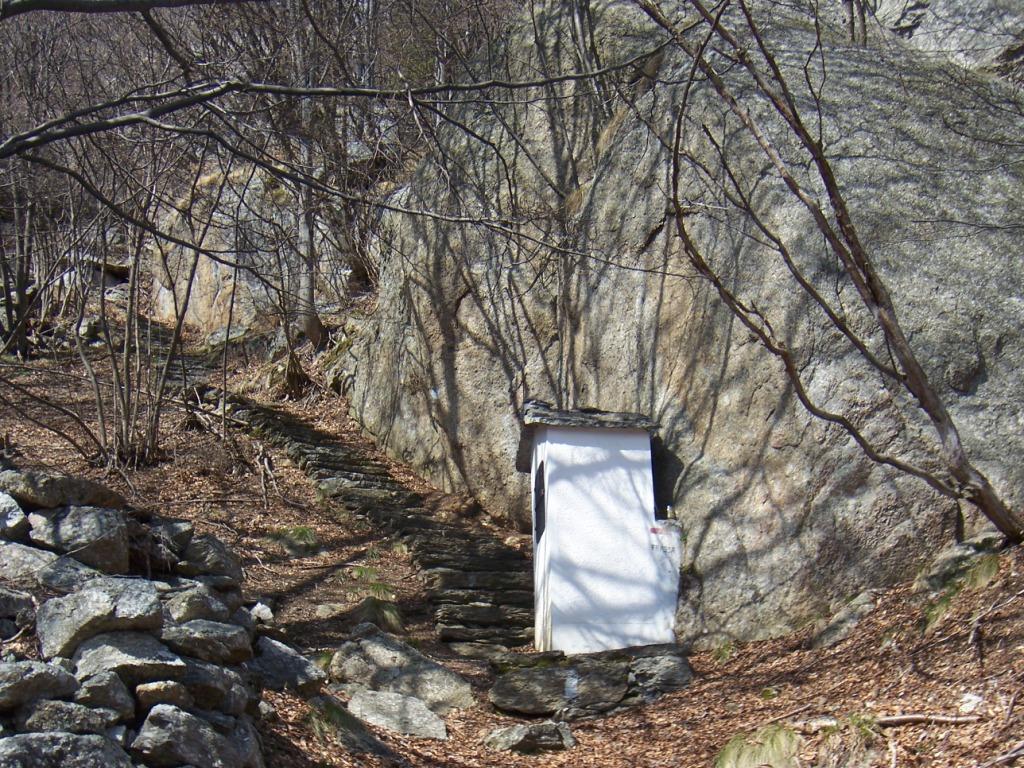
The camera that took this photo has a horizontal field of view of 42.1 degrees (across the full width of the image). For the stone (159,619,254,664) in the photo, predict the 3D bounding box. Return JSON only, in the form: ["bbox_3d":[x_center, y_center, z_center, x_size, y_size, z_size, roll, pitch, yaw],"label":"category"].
[{"bbox_3d":[-1.879,1.581,8.200,0.538,0.257,0.403,0,-9,-13],"label":"stone"}]

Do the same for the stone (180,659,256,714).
[{"bbox_3d":[-1.774,1.806,8.000,0.433,0.309,0.412,0,-9,-12],"label":"stone"}]

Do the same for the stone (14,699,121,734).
[{"bbox_3d":[-2.433,1.820,7.300,0.534,0.180,0.401,1,-10,-18],"label":"stone"}]

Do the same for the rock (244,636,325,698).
[{"bbox_3d":[-1.469,1.819,8.600,0.496,0.355,0.397,0,-9,-10],"label":"rock"}]

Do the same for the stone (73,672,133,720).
[{"bbox_3d":[-2.294,1.751,7.500,0.313,0.250,0.297,1,-10,-17],"label":"stone"}]

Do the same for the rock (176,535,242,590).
[{"bbox_3d":[-2.004,1.176,8.800,0.427,0.341,0.384,0,-9,-13],"label":"rock"}]

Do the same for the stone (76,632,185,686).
[{"bbox_3d":[-2.179,1.567,7.600,0.605,0.272,0.424,1,-10,-16],"label":"stone"}]

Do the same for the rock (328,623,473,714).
[{"bbox_3d":[-0.803,2.039,9.600,0.992,0.500,0.645,-1,1,-5],"label":"rock"}]

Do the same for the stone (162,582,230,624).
[{"bbox_3d":[-2.013,1.401,8.500,0.412,0.255,0.350,0,-9,-13],"label":"stone"}]

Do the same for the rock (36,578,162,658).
[{"bbox_3d":[-2.380,1.352,7.700,0.668,0.434,0.468,1,-10,-17],"label":"rock"}]

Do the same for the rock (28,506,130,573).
[{"bbox_3d":[-2.627,0.949,8.100,0.567,0.379,0.454,1,-10,-18],"label":"rock"}]

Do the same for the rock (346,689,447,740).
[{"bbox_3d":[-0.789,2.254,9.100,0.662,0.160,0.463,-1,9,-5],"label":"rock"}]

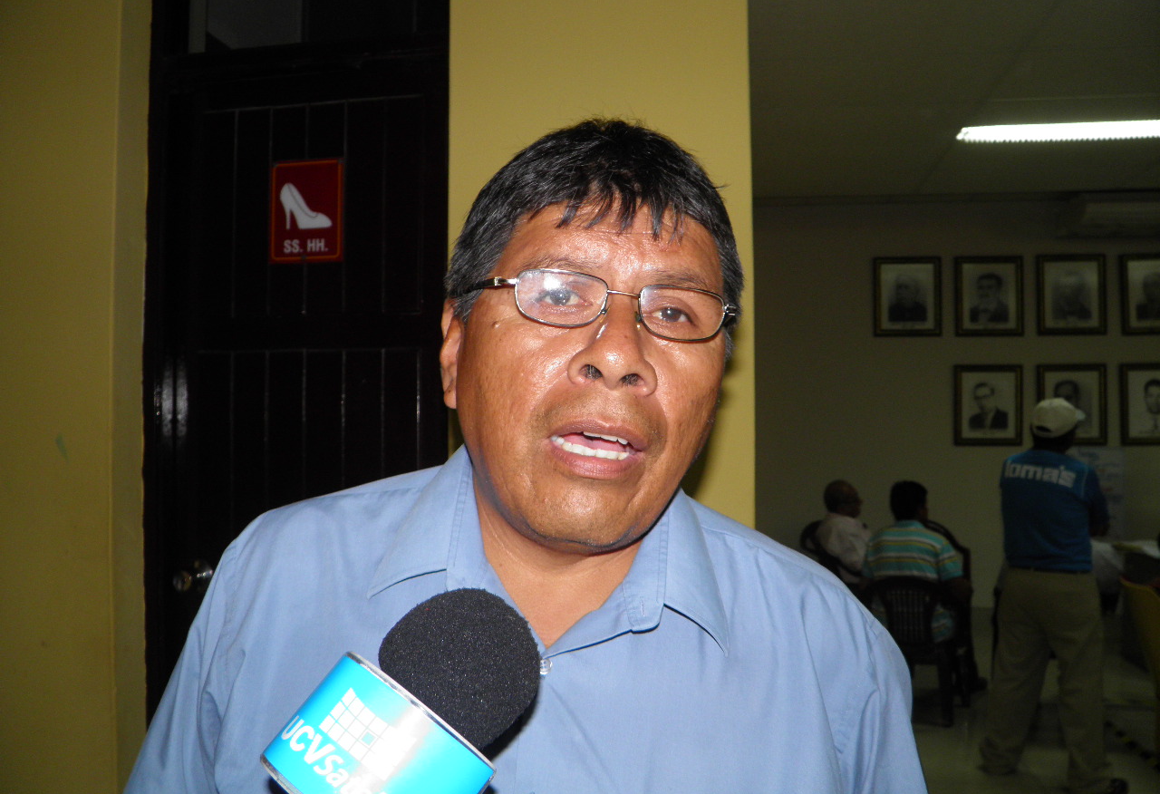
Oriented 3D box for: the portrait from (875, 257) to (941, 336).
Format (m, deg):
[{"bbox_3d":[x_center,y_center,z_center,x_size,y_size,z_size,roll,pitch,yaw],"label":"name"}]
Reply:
[{"bbox_3d":[2.704,-0.826,7.739,0.540,0.665,0.040,0,-1,9],"label":"portrait"}]

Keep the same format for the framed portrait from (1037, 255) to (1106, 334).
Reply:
[{"bbox_3d":[3.946,-0.817,7.535,0.540,0.665,0.040,0,-1,9],"label":"framed portrait"}]

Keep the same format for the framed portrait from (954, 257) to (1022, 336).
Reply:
[{"bbox_3d":[3.330,-0.819,7.636,0.540,0.665,0.040,0,-1,9],"label":"framed portrait"}]

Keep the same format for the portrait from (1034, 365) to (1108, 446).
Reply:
[{"bbox_3d":[3.946,0.064,7.521,0.540,0.665,0.040,0,-1,9],"label":"portrait"}]

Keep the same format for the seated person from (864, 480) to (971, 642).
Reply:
[{"bbox_3d":[1.910,1.081,5.150,0.540,1.240,0.840,-1,-1,34],"label":"seated person"}]

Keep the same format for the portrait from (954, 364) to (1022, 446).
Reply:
[{"bbox_3d":[3.321,0.070,7.623,0.540,0.665,0.040,0,-1,9],"label":"portrait"}]

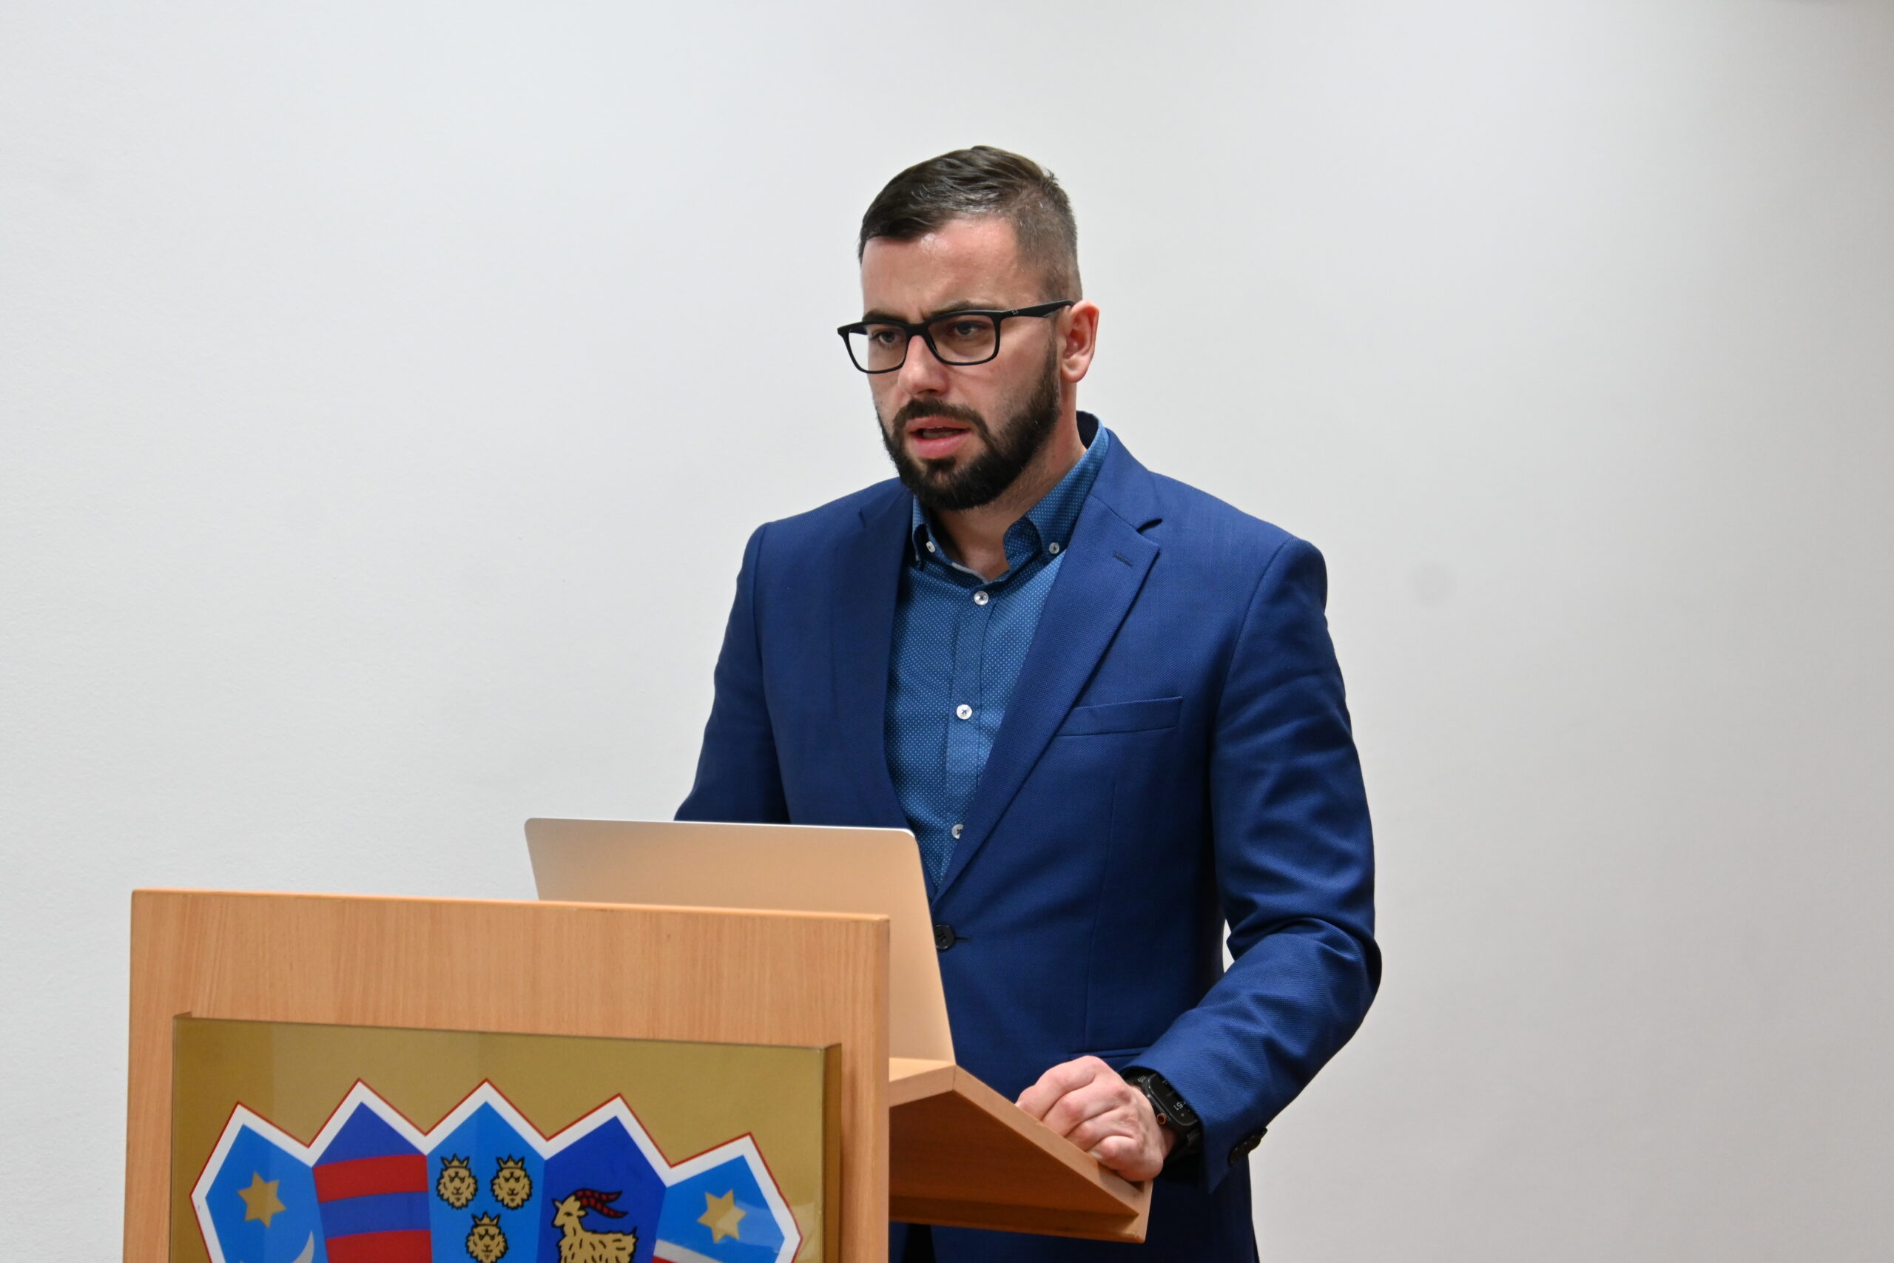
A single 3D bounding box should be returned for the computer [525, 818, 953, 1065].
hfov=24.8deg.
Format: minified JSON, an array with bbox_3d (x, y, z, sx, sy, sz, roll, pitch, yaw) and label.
[{"bbox_3d":[-0.107,0.274,3.149,0.308,0.207,0.334,1,-14,23],"label":"computer"}]

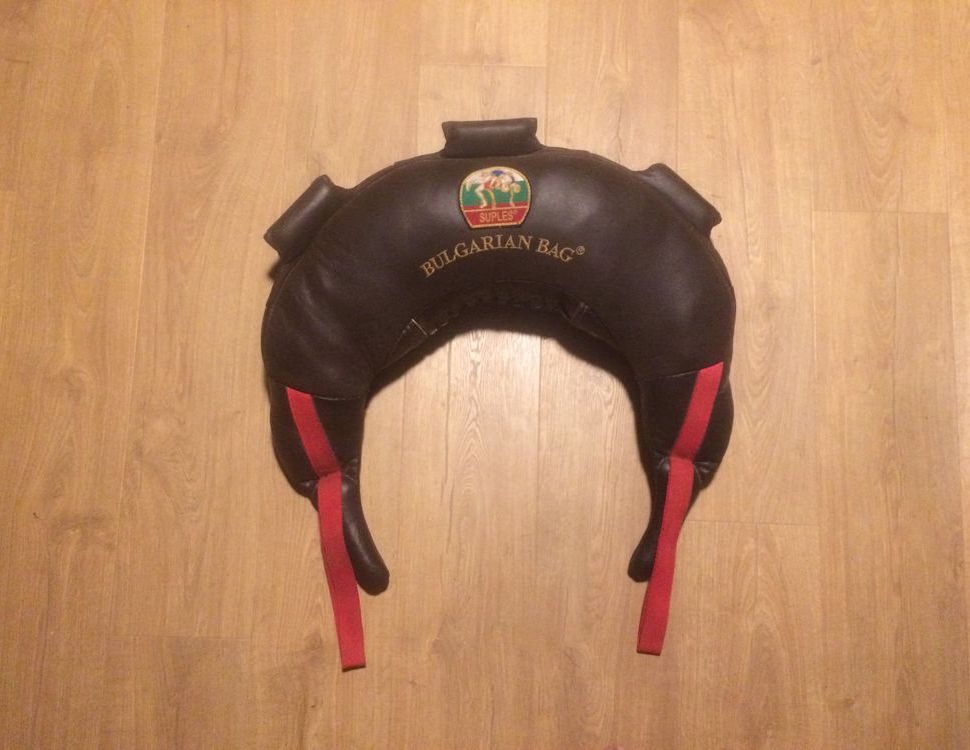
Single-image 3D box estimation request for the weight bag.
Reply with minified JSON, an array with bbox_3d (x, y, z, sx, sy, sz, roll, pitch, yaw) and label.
[{"bbox_3d":[0.019,0.013,1.096,0.628,0.170,0.741,-3,83,1],"label":"weight bag"}]

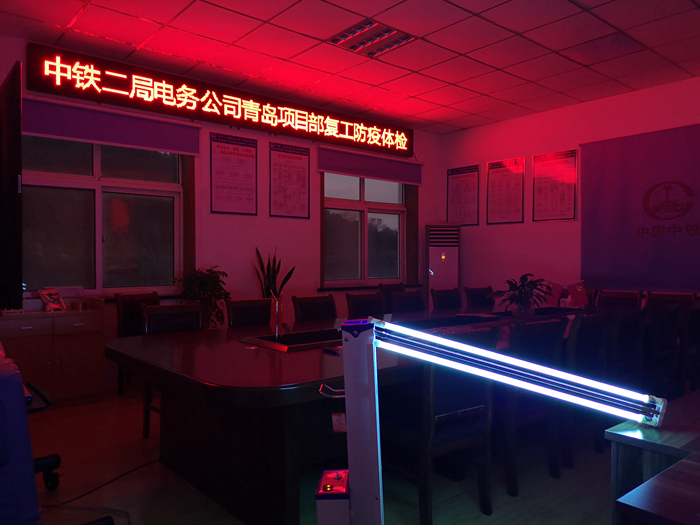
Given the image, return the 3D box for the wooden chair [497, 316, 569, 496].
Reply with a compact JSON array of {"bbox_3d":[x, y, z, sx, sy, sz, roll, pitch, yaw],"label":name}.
[{"bbox_3d":[0.879,0.765,3.160,0.465,0.930,0.540,0,0,-40],"label":"wooden chair"}]

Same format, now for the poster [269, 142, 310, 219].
[{"bbox_3d":[-0.715,-0.970,6.570,0.590,0.885,0.020,0,0,-40],"label":"poster"}]

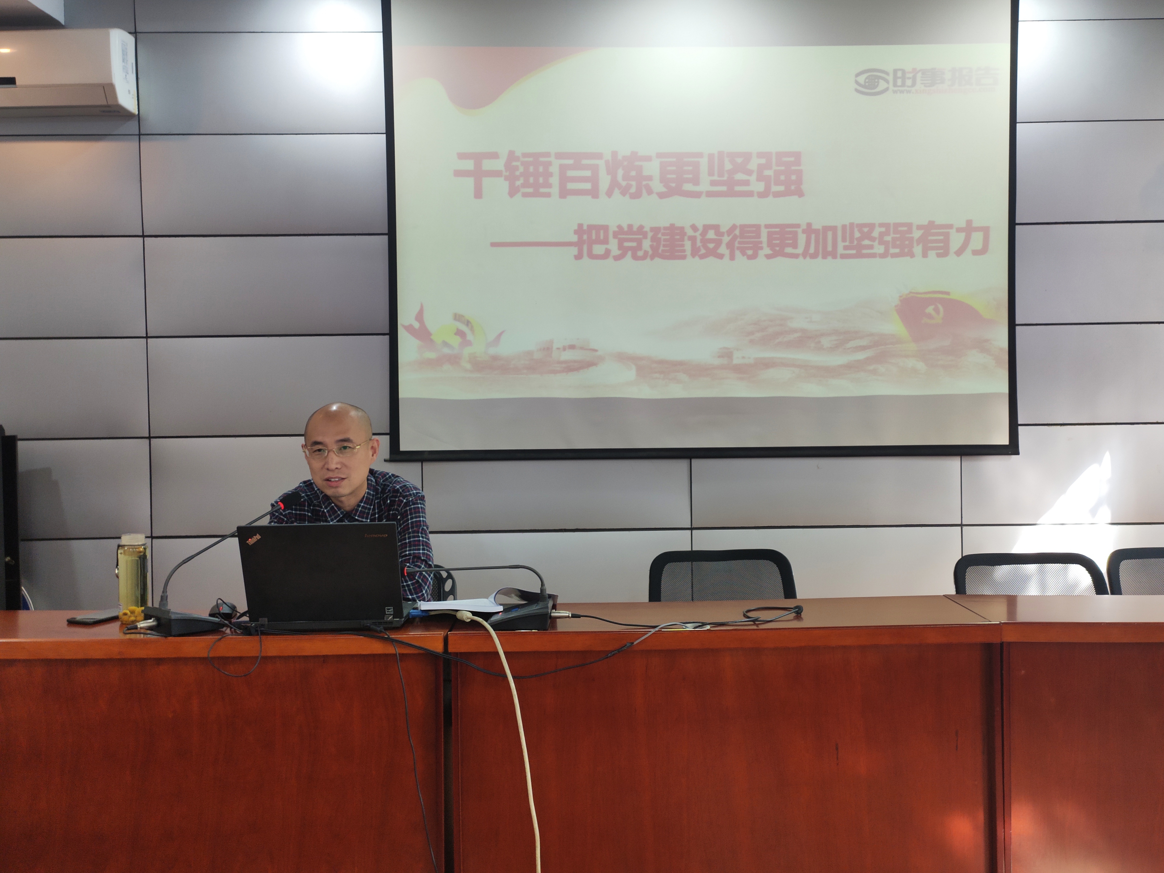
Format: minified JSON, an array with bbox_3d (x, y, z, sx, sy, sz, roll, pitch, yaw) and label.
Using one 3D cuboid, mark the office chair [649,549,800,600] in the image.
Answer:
[{"bbox_3d":[0.442,0.751,2.281,0.500,0.821,0.540,-1,1,-4],"label":"office chair"}]

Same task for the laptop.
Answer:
[{"bbox_3d":[-0.561,0.301,1.936,0.340,0.243,0.280,-1,1,1],"label":"laptop"}]

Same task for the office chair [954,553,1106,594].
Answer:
[{"bbox_3d":[1.289,0.743,2.150,0.500,0.820,0.540,-1,1,-2],"label":"office chair"}]

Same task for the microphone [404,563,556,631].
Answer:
[{"bbox_3d":[-0.259,0.350,1.927,0.420,0.138,0.120,0,1,15],"label":"microphone"}]

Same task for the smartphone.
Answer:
[{"bbox_3d":[-1.117,0.425,1.984,0.076,0.009,0.150,0,1,26],"label":"smartphone"}]

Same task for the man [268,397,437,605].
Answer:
[{"bbox_3d":[-0.620,0.541,2.280,0.490,1.267,0.700,-1,1,-2],"label":"man"}]

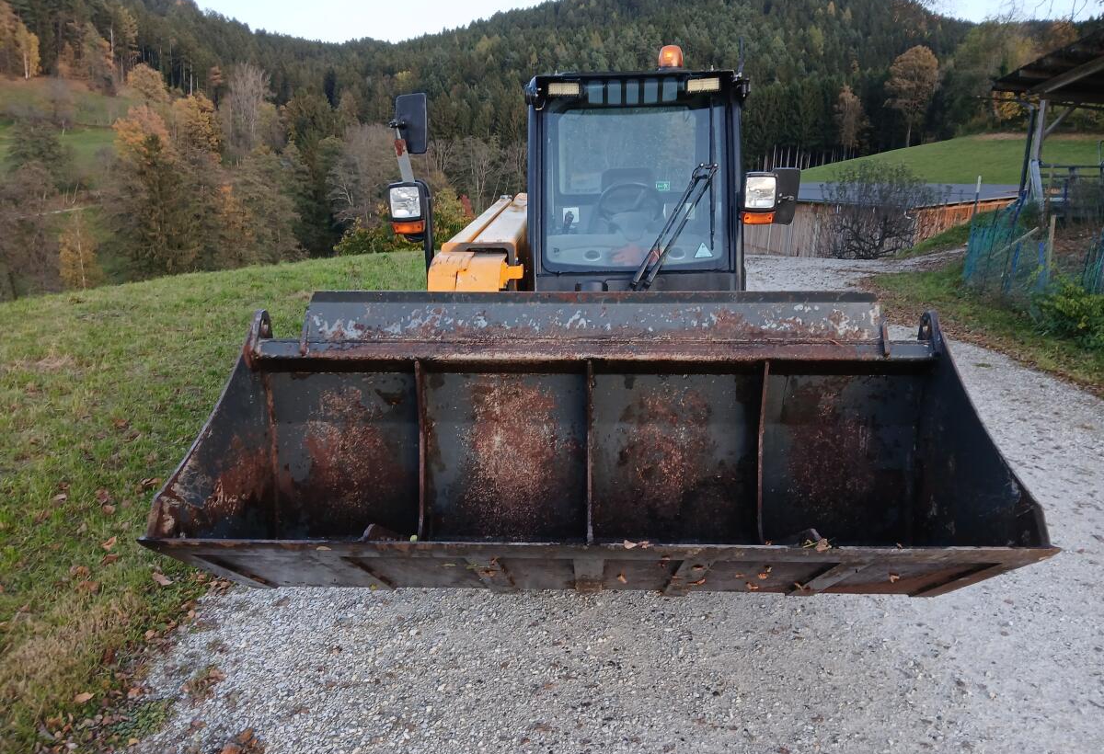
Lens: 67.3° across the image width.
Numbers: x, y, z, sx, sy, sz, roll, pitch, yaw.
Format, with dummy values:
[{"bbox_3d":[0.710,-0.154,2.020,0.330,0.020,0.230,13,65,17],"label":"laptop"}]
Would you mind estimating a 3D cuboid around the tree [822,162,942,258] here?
[{"bbox_3d":[10.579,-5.333,26.597,3.895,3.017,3.623,1,15,0],"label":"tree"}]

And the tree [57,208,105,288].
[{"bbox_3d":[-38.120,-9.915,67.039,3.719,7.191,3.459,1,15,0],"label":"tree"}]

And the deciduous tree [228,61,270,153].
[{"bbox_3d":[-46.798,-40.569,128.009,6.817,14.901,6.340,1,15,0],"label":"deciduous tree"}]

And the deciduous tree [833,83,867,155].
[{"bbox_3d":[53.415,-45.772,148.360,5.926,12.274,5.511,1,15,0],"label":"deciduous tree"}]

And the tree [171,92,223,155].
[{"bbox_3d":[-48.524,-32.833,113.449,7.049,11.607,6.556,1,15,0],"label":"tree"}]

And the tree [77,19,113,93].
[{"bbox_3d":[-95.150,-66.645,173.076,7.681,14.404,7.144,1,15,0],"label":"tree"}]

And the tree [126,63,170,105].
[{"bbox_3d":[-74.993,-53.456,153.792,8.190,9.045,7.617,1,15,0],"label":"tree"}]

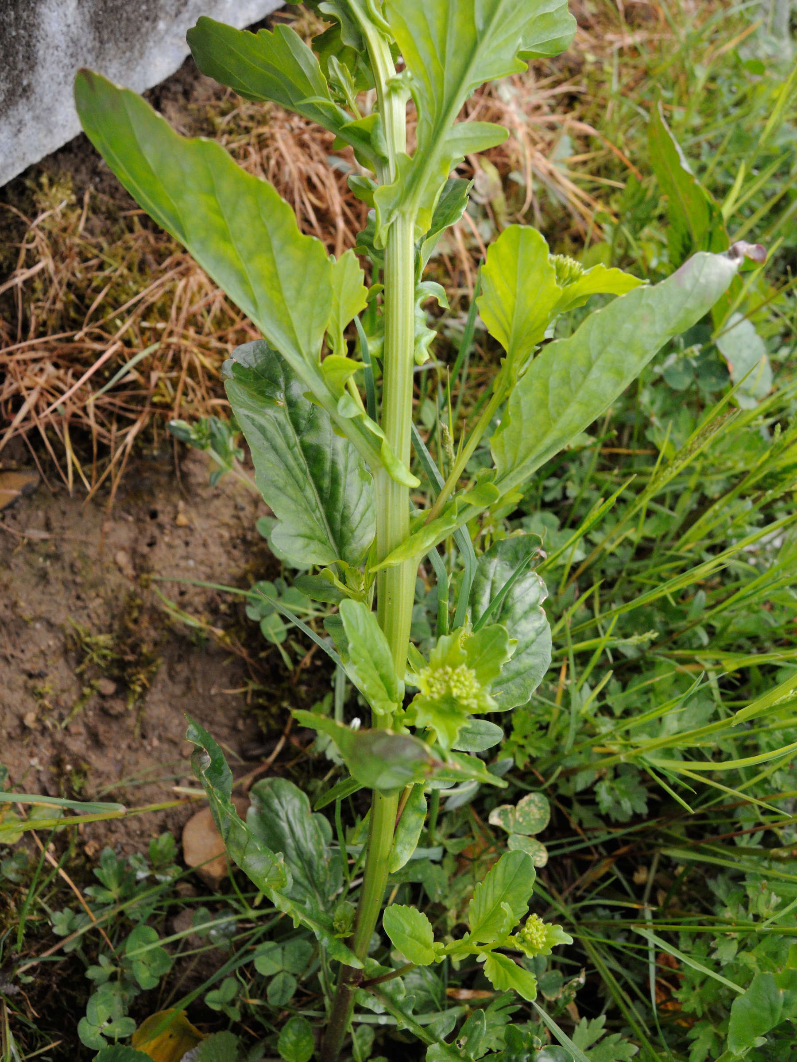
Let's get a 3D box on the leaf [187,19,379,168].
[{"bbox_3d":[-0.049,-0.185,0.354,0.103,0.015,0.034,40,71,18],"label":"leaf"}]

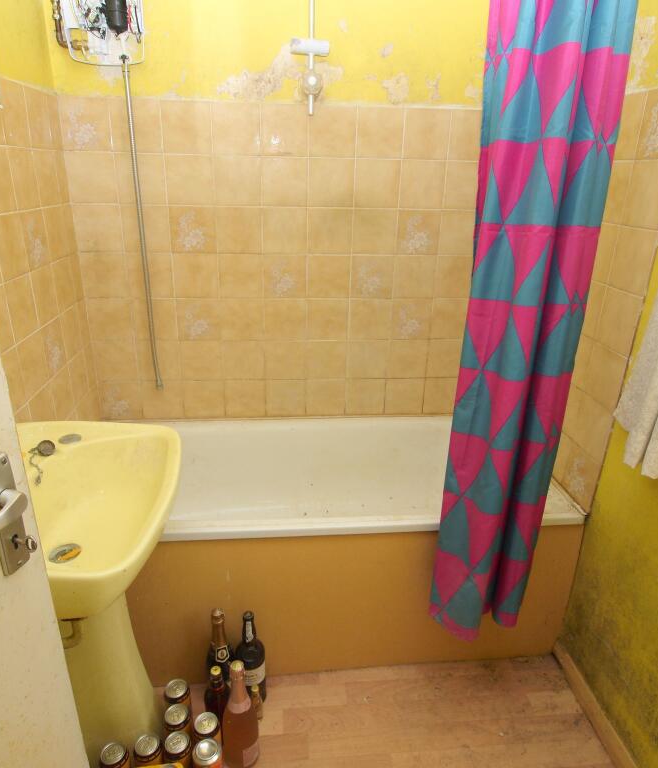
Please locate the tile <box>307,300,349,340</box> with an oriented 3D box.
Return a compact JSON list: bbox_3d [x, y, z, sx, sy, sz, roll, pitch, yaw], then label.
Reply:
[{"bbox_3d":[-0.001,-0.233,1.920,0.151,0.151,0.009,-1,21,-5],"label":"tile"}]

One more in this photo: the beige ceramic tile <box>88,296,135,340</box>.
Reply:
[{"bbox_3d":[-0.763,-0.223,1.860,0.151,0.151,0.010,-1,22,-5],"label":"beige ceramic tile"}]

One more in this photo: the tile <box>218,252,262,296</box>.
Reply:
[{"bbox_3d":[-0.301,-0.370,1.832,0.150,0.150,0.010,-1,21,-5],"label":"tile"}]

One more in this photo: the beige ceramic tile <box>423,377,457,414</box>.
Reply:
[{"bbox_3d":[0.446,0.045,2.067,0.150,0.150,0.010,-1,22,-5],"label":"beige ceramic tile"}]

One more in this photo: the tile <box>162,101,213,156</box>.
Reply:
[{"bbox_3d":[-0.444,-0.800,1.662,0.151,0.151,0.010,-1,22,-5],"label":"tile"}]

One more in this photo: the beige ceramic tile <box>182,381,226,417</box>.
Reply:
[{"bbox_3d":[-0.464,0.057,1.988,0.151,0.151,0.009,-1,21,-5],"label":"beige ceramic tile"}]

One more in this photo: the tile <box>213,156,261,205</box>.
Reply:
[{"bbox_3d":[-0.294,-0.654,1.722,0.150,0.150,0.010,-1,21,-5],"label":"tile"}]

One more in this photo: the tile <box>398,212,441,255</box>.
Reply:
[{"bbox_3d":[0.310,-0.522,1.848,0.151,0.151,0.010,-1,22,-5],"label":"tile"}]

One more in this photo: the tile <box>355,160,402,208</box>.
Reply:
[{"bbox_3d":[0.161,-0.659,1.762,0.150,0.150,0.010,-1,22,-5],"label":"tile"}]

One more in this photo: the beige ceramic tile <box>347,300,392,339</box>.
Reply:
[{"bbox_3d":[0.150,-0.233,1.924,0.150,0.150,0.010,-1,21,-5],"label":"beige ceramic tile"}]

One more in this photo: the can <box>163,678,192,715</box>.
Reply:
[{"bbox_3d":[-0.396,0.862,1.404,0.066,0.163,0.066,-1,21,-5],"label":"can"}]

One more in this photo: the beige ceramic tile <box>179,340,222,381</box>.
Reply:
[{"bbox_3d":[-0.460,-0.086,1.930,0.150,0.150,0.010,-1,21,-5],"label":"beige ceramic tile"}]

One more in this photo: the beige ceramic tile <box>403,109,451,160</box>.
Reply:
[{"bbox_3d":[0.315,-0.801,1.719,0.150,0.150,0.010,-1,21,-5],"label":"beige ceramic tile"}]

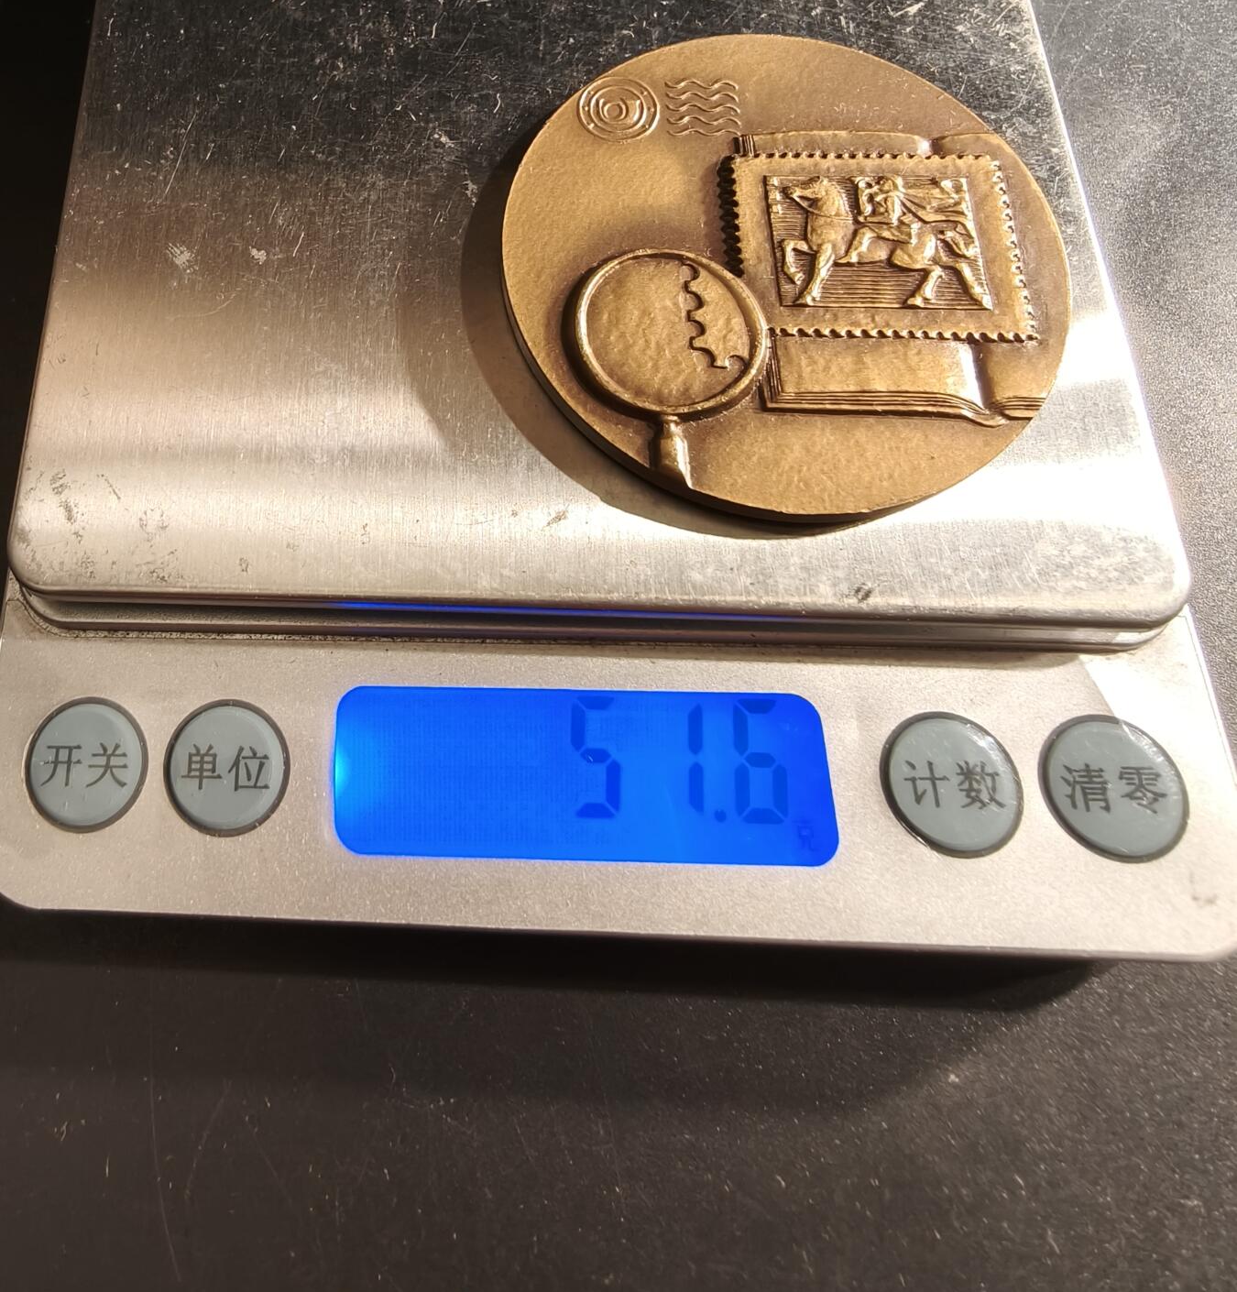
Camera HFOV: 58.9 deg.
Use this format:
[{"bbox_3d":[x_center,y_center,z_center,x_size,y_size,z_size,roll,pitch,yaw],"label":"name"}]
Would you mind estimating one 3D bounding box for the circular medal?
[{"bbox_3d":[0.015,-0.035,0.101,0.051,0.003,0.051,0,71,0],"label":"circular medal"}]

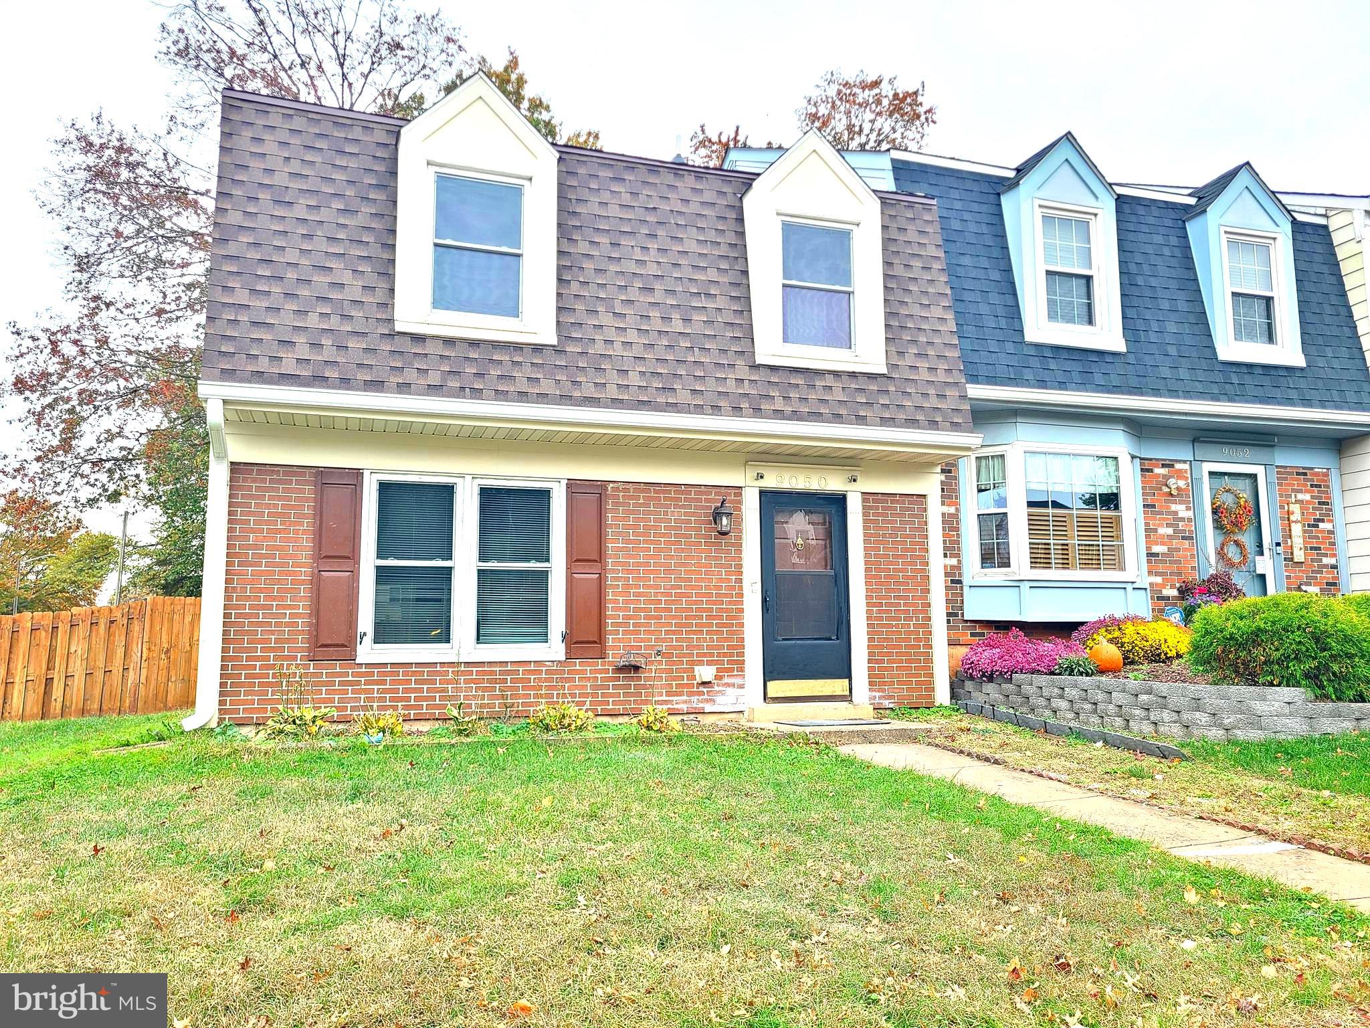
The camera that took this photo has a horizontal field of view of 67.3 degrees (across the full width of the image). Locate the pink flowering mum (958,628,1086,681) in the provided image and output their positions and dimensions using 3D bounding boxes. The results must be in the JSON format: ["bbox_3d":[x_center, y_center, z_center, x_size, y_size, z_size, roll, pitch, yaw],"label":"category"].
[{"bbox_3d":[3.255,1.361,9.950,1.200,0.500,0.850,2,-8,-17],"label":"pink flowering mum"}]

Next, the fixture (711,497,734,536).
[{"bbox_3d":[0.369,0.018,9.629,0.170,0.365,0.220,2,-8,-17],"label":"fixture"}]

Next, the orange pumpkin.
[{"bbox_3d":[3.761,1.273,9.200,0.315,0.290,0.315,2,-8,-17],"label":"orange pumpkin"}]

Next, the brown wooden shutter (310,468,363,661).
[{"bbox_3d":[-2.920,0.420,8.622,0.373,1.577,0.045,2,-8,-17],"label":"brown wooden shutter"}]

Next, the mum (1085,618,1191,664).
[{"bbox_3d":[4.317,1.218,9.800,1.000,0.440,0.800,2,-8,-17],"label":"mum"}]

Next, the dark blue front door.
[{"bbox_3d":[1.172,0.785,9.898,0.911,1.994,0.060,2,-8,-17],"label":"dark blue front door"}]

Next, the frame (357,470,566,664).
[{"bbox_3d":[-1.908,0.466,8.959,1.762,1.621,0.100,2,-8,-17],"label":"frame"}]

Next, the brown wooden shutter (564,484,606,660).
[{"bbox_3d":[-0.888,0.504,9.258,0.367,1.575,0.045,2,-8,-17],"label":"brown wooden shutter"}]

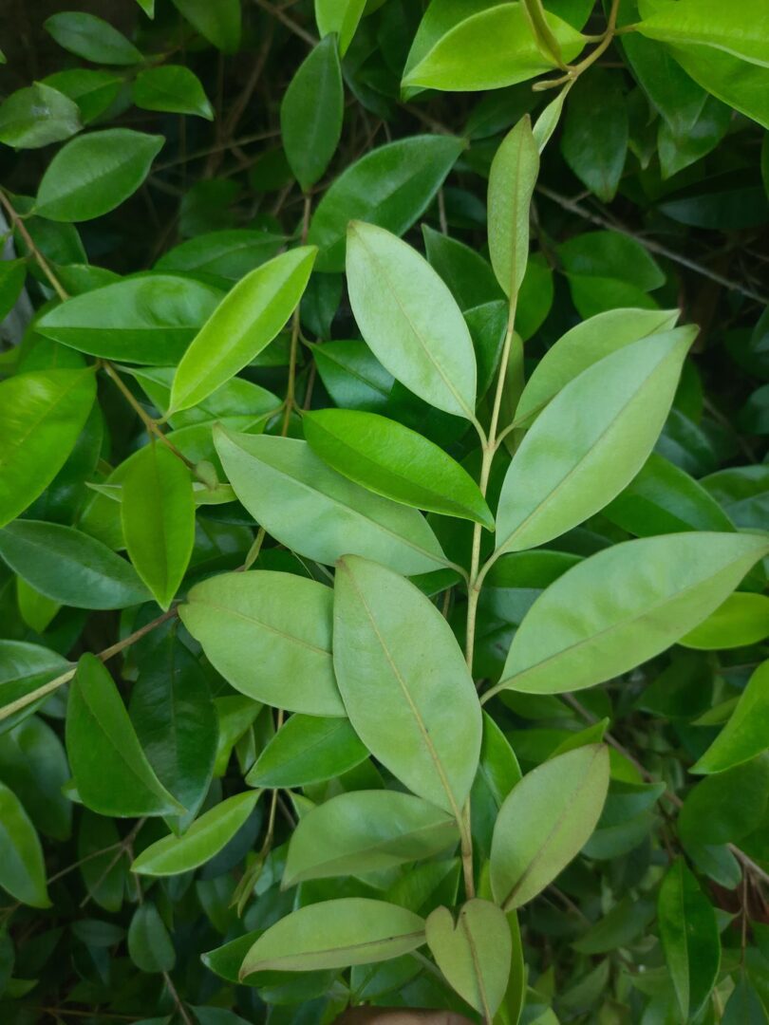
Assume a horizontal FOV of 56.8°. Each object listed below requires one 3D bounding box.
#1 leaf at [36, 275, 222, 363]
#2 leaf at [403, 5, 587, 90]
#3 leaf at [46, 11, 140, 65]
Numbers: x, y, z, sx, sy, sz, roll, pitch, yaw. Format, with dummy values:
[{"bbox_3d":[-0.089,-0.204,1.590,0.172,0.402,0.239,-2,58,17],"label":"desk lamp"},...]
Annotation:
[{"bbox_3d":[-0.112,-0.090,0.332,0.100,0.012,0.055,-1,62,0],"label":"leaf"},{"bbox_3d":[0.046,-0.195,0.300,0.080,0.034,0.014,-15,11,0],"label":"leaf"},{"bbox_3d":[-0.187,-0.303,0.455,0.067,0.028,0.009,20,6,0],"label":"leaf"}]

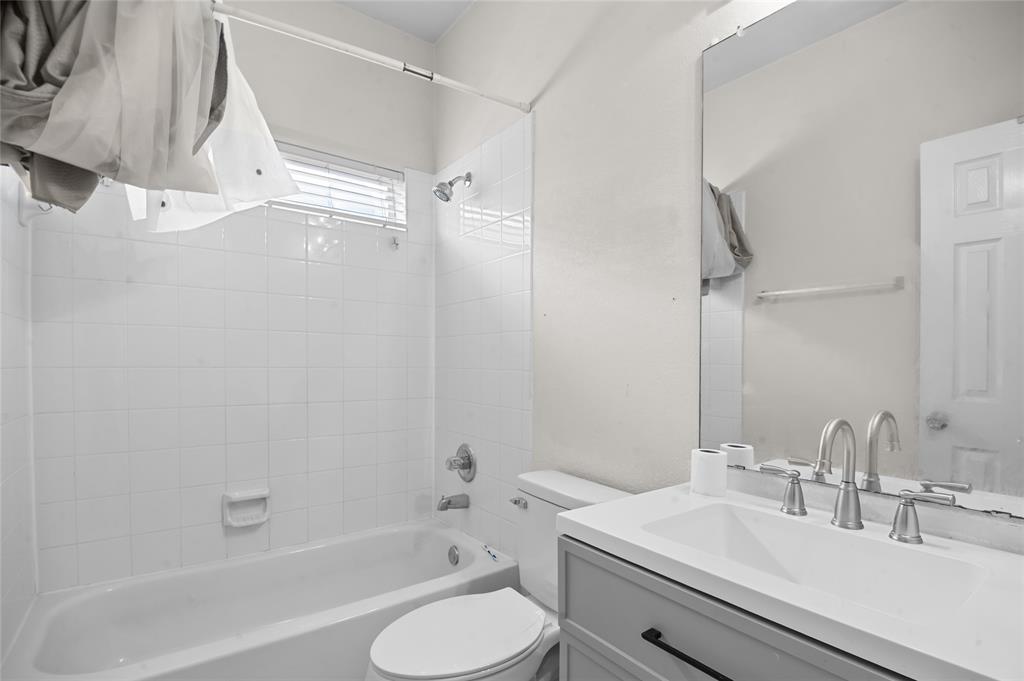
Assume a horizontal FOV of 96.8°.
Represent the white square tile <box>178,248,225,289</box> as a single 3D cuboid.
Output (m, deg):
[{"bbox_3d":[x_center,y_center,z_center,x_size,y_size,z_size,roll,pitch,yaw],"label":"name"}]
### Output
[{"bbox_3d":[-1.216,-0.286,1.780,0.152,0.152,0.009,2,-3,-35],"label":"white square tile"}]

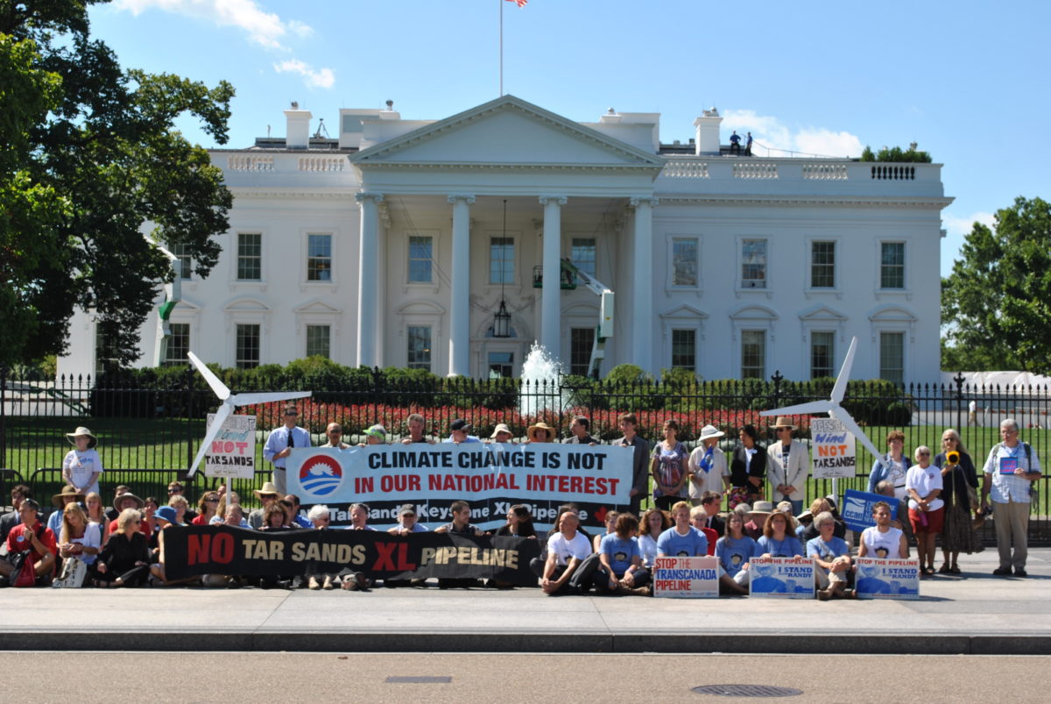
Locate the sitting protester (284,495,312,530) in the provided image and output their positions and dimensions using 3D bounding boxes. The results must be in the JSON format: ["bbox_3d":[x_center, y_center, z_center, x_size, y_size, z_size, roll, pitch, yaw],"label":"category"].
[{"bbox_3d":[-2.507,1.959,19.727,0.580,0.844,0.780,0,-3,14],"label":"sitting protester"}]

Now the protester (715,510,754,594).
[{"bbox_3d":[2.184,2.081,19.250,0.550,0.839,0.750,1,-2,0],"label":"protester"}]

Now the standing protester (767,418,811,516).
[{"bbox_3d":[3.217,1.699,22.640,0.550,1.795,0.380,0,-3,5],"label":"standing protester"}]

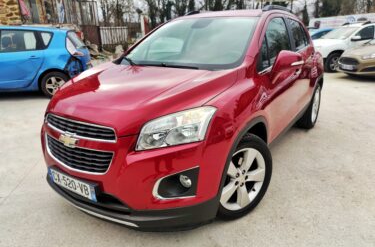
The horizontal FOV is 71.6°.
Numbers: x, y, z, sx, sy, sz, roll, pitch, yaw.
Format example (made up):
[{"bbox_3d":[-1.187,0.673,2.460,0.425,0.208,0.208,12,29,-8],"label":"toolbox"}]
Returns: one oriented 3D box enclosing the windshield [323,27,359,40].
[{"bbox_3d":[5.826,-3.413,9.925,0.840,0.120,1.320,-36,20,2],"label":"windshield"}]

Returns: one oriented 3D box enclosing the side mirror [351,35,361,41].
[{"bbox_3d":[5.924,-2.955,9.067,0.160,0.180,0.240,-5,18,-9],"label":"side mirror"}]

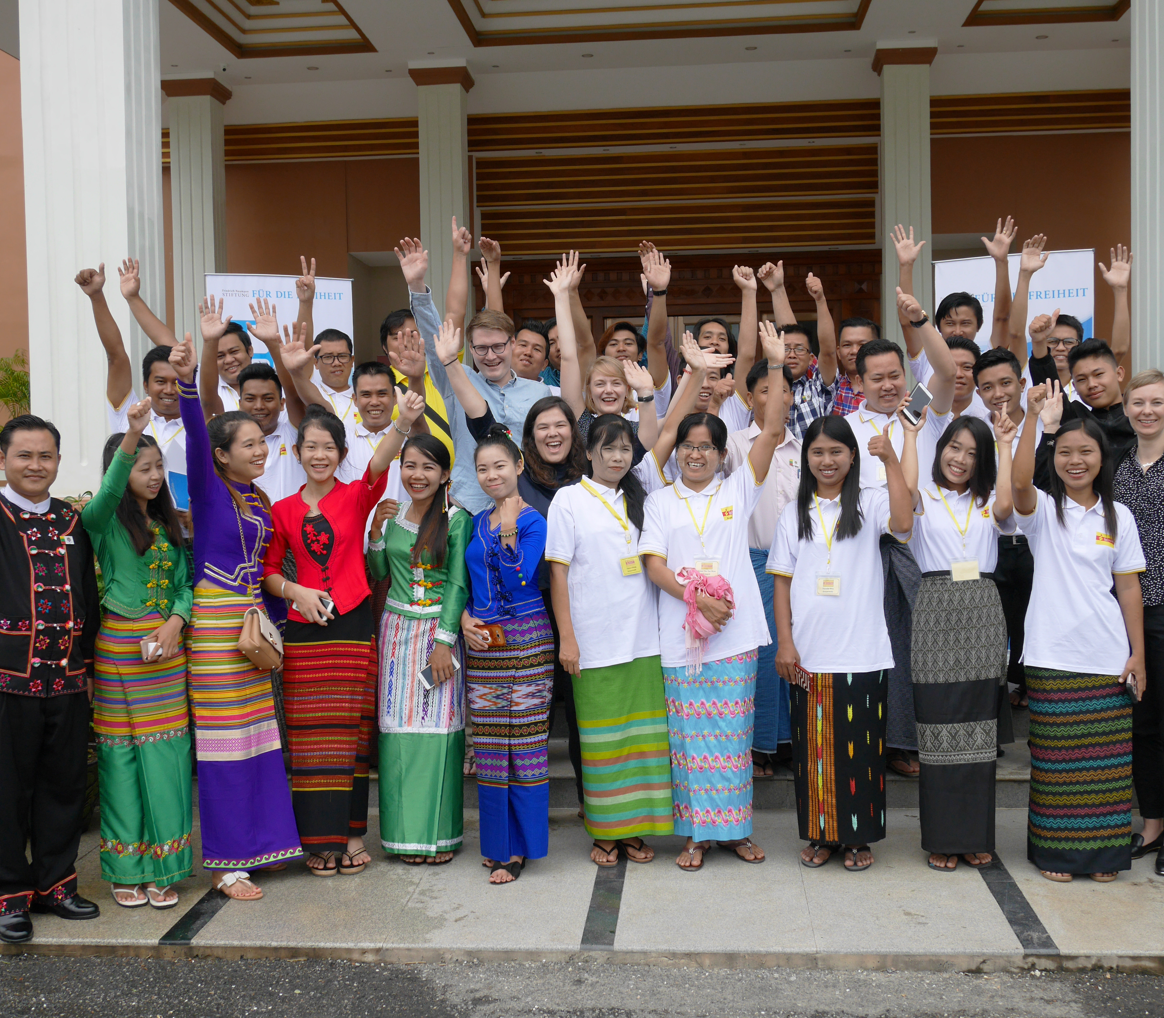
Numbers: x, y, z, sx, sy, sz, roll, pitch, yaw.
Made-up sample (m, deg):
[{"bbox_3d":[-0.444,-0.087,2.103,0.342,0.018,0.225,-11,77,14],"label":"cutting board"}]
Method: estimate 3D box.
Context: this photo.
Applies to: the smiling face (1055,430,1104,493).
[{"bbox_3d":[1.633,-0.157,4.640,0.155,0.210,0.150,0,3,21],"label":"smiling face"}]

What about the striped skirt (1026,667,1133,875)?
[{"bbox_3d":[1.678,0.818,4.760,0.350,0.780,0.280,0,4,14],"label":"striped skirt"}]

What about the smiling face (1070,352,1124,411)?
[{"bbox_3d":[1.927,-0.476,5.280,0.155,0.190,0.150,-13,3,31],"label":"smiling face"}]

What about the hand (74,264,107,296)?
[{"bbox_3d":[-1.884,-0.876,5.400,0.100,0.120,0.085,-9,3,-6],"label":"hand"}]

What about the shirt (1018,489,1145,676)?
[{"bbox_3d":[1.696,0.250,4.786,0.429,0.627,0.270,0,2,14],"label":"shirt"}]

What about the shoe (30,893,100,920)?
[{"bbox_3d":[-1.700,1.265,4.610,0.280,0.105,0.100,0,3,28],"label":"shoe"}]

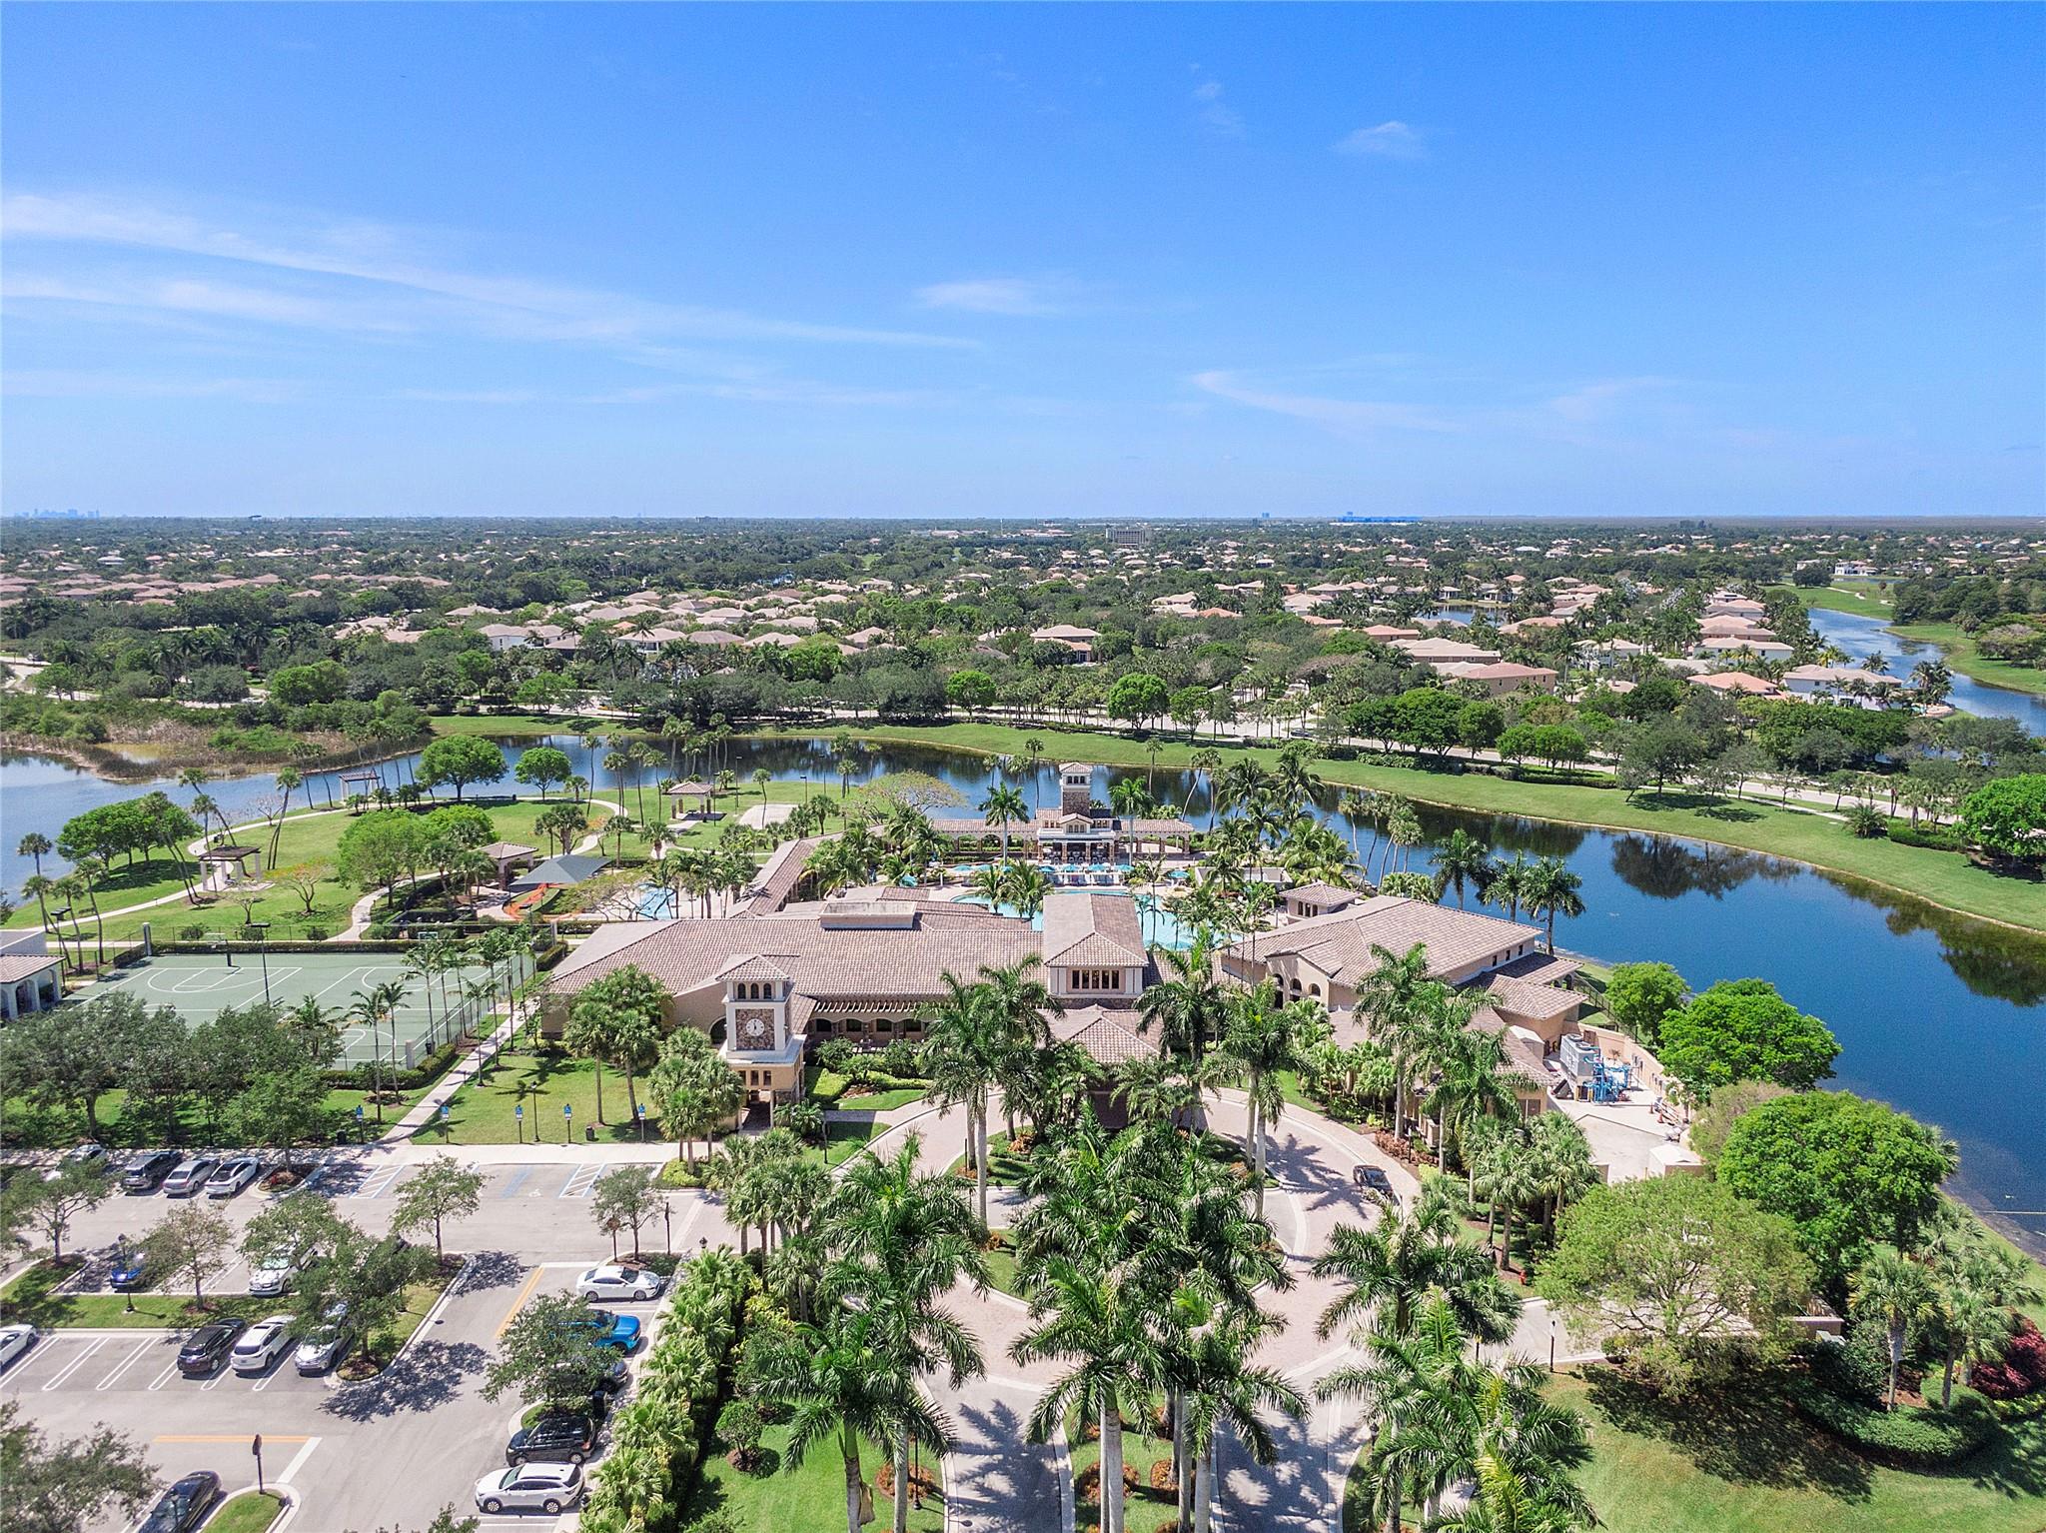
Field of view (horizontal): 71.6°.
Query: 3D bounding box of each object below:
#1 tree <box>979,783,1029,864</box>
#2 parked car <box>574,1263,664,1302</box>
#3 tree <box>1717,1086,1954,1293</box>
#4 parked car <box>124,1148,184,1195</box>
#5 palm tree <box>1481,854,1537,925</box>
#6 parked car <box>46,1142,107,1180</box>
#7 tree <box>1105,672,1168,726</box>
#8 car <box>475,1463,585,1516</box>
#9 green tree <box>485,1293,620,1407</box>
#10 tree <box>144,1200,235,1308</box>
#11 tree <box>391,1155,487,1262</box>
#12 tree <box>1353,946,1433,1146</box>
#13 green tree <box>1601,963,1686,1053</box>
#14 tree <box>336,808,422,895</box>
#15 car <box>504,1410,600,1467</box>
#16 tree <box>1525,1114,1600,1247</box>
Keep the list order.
[{"bbox_3d":[-2.200,7.692,184.730,6.300,10.900,6.300,0,10,0],"label":"tree"},{"bbox_3d":[-23.900,30.479,84.017,4.700,1.450,1.840,0,10,-2],"label":"parked car"},{"bbox_3d":[48.900,25.284,85.375,13.400,11.200,12.800,0,10,0],"label":"tree"},{"bbox_3d":[-60.000,27.849,97.972,1.900,1.720,4.700,0,10,-2],"label":"parked car"},{"bbox_3d":[51.900,14.190,150.336,5.800,10.200,5.800,0,10,0],"label":"palm tree"},{"bbox_3d":[-64.800,27.532,97.103,1.870,1.650,4.600,0,10,0],"label":"parked car"},{"bbox_3d":[24.414,-14.056,302.845,13.000,11.860,13.000,0,10,0],"label":"tree"},{"bbox_3d":[-23.130,33.517,66.377,4.720,1.670,1.880,0,10,1],"label":"car"},{"bbox_3d":[-24.469,30.025,72.762,6.700,6.300,6.600,0,10,0],"label":"green tree"},{"bbox_3d":[-48.173,28.271,81.931,5.500,6.600,5.500,0,10,0],"label":"tree"},{"bbox_3d":[-35.847,27.203,86.857,5.800,6.900,5.800,0,10,0],"label":"tree"},{"bbox_3d":[27.500,20.228,103.163,6.200,14.900,6.200,0,10,0],"label":"tree"},{"bbox_3d":[52.691,20.344,120.249,7.310,7.660,7.310,0,10,0],"label":"green tree"},{"bbox_3d":[-75.701,10.593,166.604,10.000,11.480,10.000,0,10,0],"label":"tree"},{"bbox_3d":[-22.850,32.569,68.899,4.450,1.650,1.830,0,10,-2],"label":"car"},{"bbox_3d":[34.025,25.915,89.552,4.600,8.540,4.600,0,10,0],"label":"tree"}]

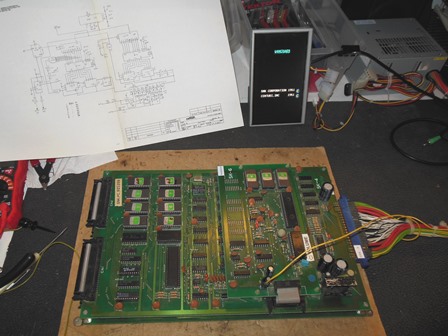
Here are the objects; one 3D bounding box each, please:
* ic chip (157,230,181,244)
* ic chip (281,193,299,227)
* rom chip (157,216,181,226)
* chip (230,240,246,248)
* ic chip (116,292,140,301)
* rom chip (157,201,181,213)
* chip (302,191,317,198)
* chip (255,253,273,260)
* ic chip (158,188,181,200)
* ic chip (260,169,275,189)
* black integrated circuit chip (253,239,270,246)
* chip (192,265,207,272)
[{"bbox_3d":[-0.075,0.095,0.441,0.032,0.007,0.015,-1,55,-3],"label":"ic chip"},{"bbox_3d":[0.087,0.057,0.436,0.015,0.006,0.052,-1,55,-3],"label":"ic chip"},{"bbox_3d":[-0.077,0.075,0.457,0.032,0.006,0.015,-1,54,-2],"label":"rom chip"},{"bbox_3d":[0.018,0.100,0.428,0.019,0.004,0.007,-1,54,-2],"label":"chip"},{"bbox_3d":[-0.120,0.158,0.402,0.026,0.004,0.007,-1,54,-2],"label":"ic chip"},{"bbox_3d":[-0.080,0.057,0.470,0.032,0.006,0.015,-1,54,-2],"label":"rom chip"},{"bbox_3d":[0.131,0.042,0.498,0.019,0.004,0.008,0,54,-5],"label":"chip"},{"bbox_3d":[0.052,0.115,0.417,0.021,0.004,0.008,0,54,-5],"label":"chip"},{"bbox_3d":[-0.079,0.040,0.479,0.032,0.005,0.015,0,54,-5],"label":"ic chip"},{"bbox_3d":[0.064,0.017,0.484,0.015,0.006,0.032,-1,54,-2],"label":"ic chip"},{"bbox_3d":[0.050,0.100,0.428,0.019,0.004,0.008,0,54,-5],"label":"black integrated circuit chip"},{"bbox_3d":[-0.031,0.132,0.421,0.019,0.004,0.008,0,54,-5],"label":"chip"}]

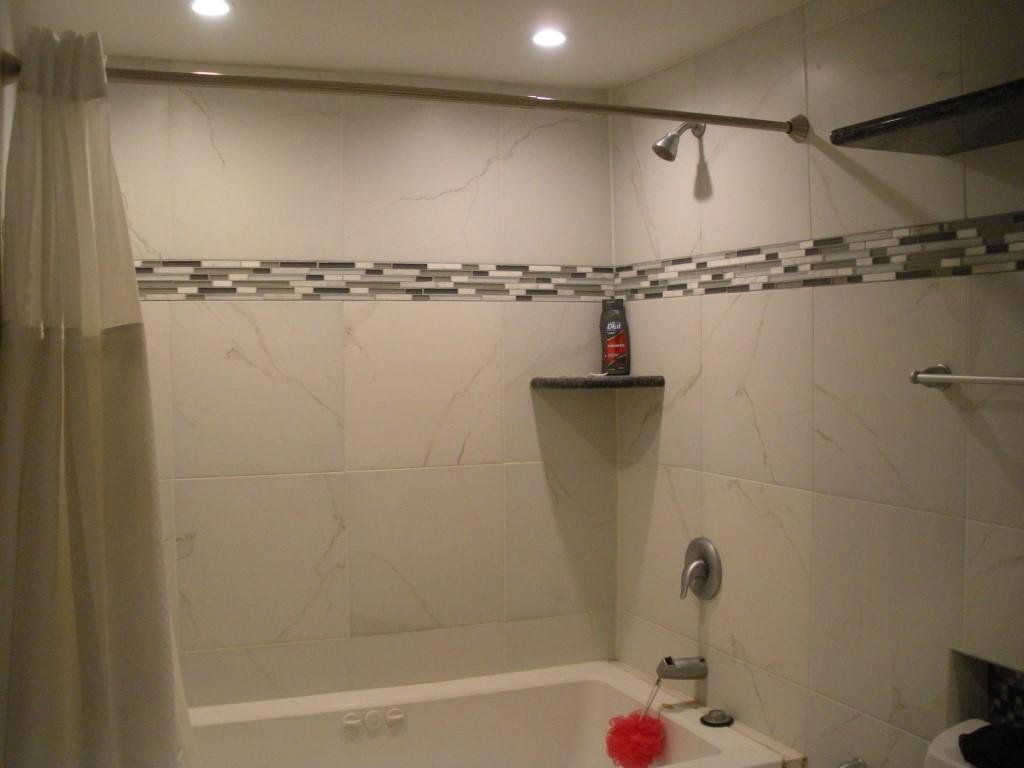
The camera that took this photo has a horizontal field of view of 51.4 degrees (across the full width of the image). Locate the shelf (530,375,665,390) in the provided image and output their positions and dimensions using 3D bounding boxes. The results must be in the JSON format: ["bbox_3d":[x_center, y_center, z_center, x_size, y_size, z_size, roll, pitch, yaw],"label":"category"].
[{"bbox_3d":[0.273,-0.006,3.067,0.393,0.031,0.197,0,2,22],"label":"shelf"}]

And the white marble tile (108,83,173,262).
[{"bbox_3d":[-1.028,-0.543,2.597,0.350,0.460,0.012,-1,2,-24],"label":"white marble tile"}]

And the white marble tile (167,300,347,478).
[{"bbox_3d":[-0.655,0.013,2.776,0.452,0.460,0.012,-1,2,-24],"label":"white marble tile"}]

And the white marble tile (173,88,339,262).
[{"bbox_3d":[-0.661,-0.552,2.758,0.452,0.460,0.012,-1,2,-24],"label":"white marble tile"}]

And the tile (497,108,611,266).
[{"bbox_3d":[0.132,-0.566,3.075,0.364,0.456,0.012,-1,2,-23],"label":"tile"}]

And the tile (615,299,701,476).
[{"bbox_3d":[0.404,-0.005,2.950,0.012,0.456,0.456,-1,2,-23],"label":"tile"}]

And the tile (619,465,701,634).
[{"bbox_3d":[0.407,0.448,2.966,0.012,0.456,0.456,-1,2,-23],"label":"tile"}]

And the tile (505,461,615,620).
[{"bbox_3d":[0.146,0.453,3.139,0.364,0.458,0.012,-1,2,-24],"label":"tile"}]

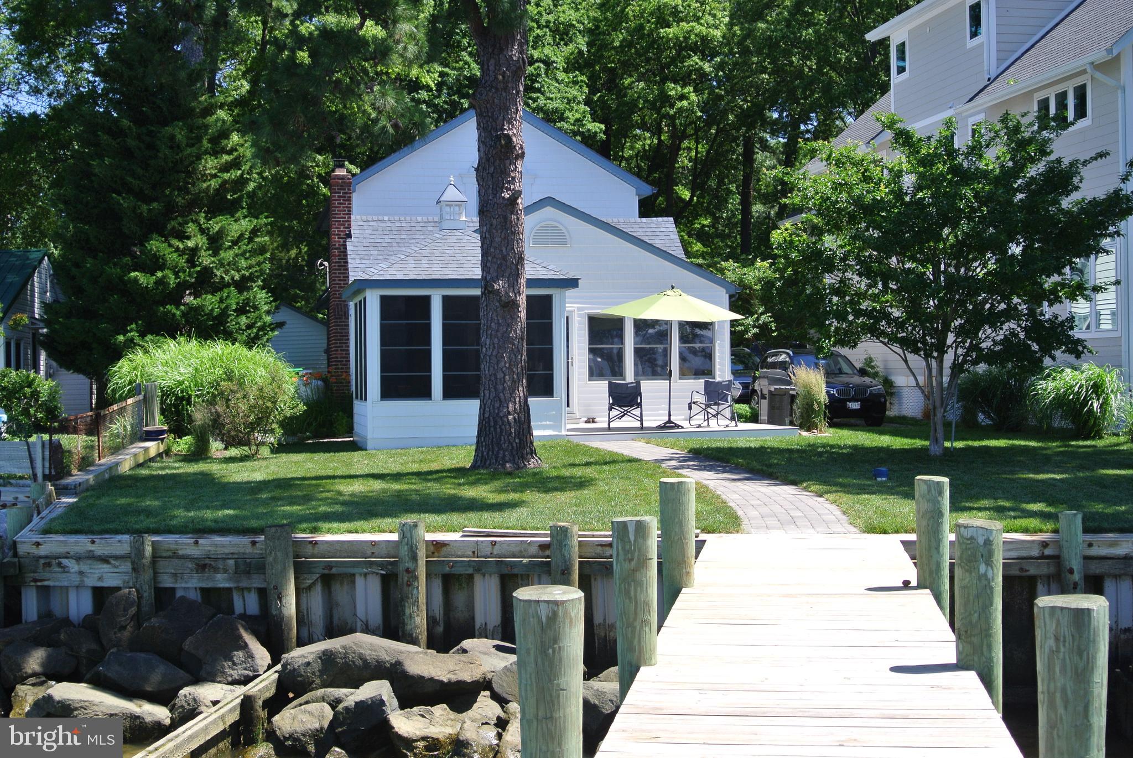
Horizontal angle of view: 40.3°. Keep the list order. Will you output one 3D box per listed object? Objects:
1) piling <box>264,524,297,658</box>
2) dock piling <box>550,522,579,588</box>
[{"bbox_3d":[-2.764,2.090,14.950,0.262,1.350,0.262,-1,0,0],"label":"piling"},{"bbox_3d":[-0.017,1.920,14.650,0.255,1.100,0.255,-1,0,0],"label":"dock piling"}]

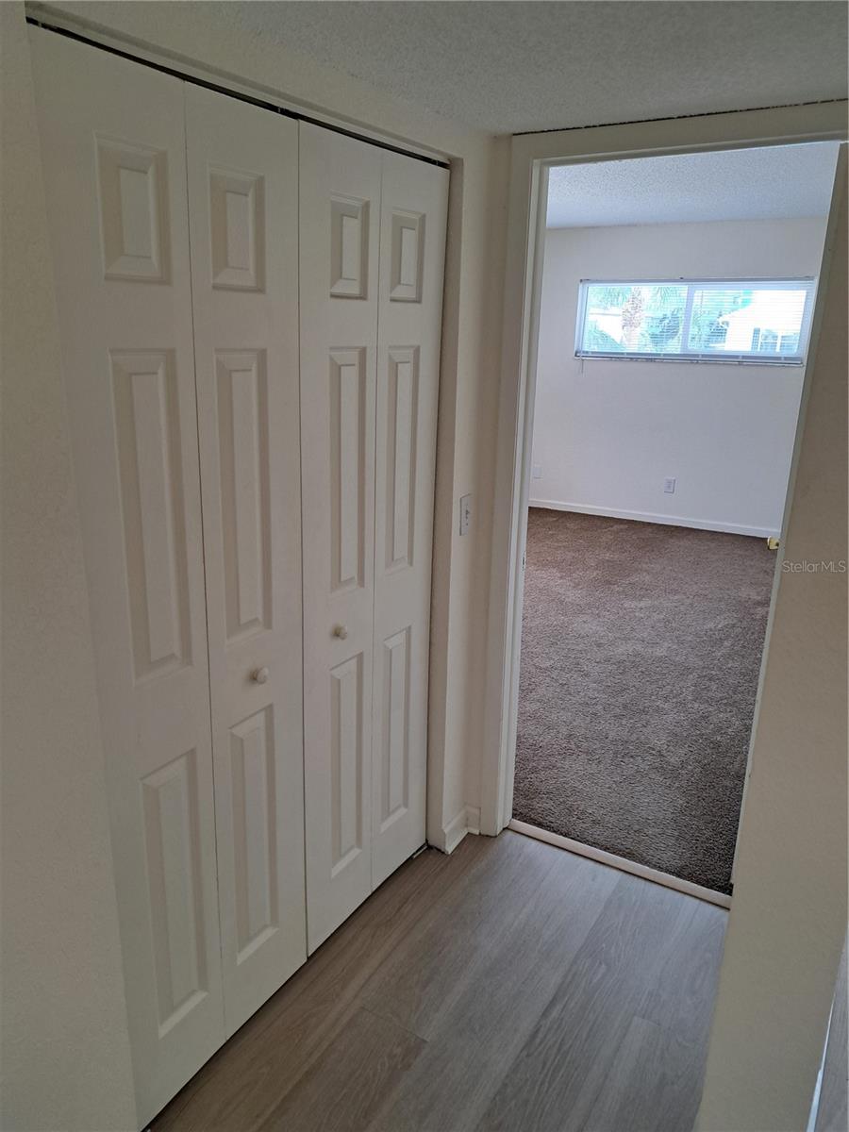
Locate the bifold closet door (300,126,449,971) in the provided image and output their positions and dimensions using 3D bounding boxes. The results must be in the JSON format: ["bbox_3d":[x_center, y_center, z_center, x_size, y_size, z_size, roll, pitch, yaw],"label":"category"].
[{"bbox_3d":[-0.134,0.019,2.076,0.040,2.007,0.593,11,19,30],"label":"bifold closet door"}]

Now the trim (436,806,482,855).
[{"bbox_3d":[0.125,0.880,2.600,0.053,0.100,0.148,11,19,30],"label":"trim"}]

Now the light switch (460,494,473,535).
[{"bbox_3d":[0.121,-0.147,2.290,0.012,0.115,0.070,11,19,30],"label":"light switch"}]

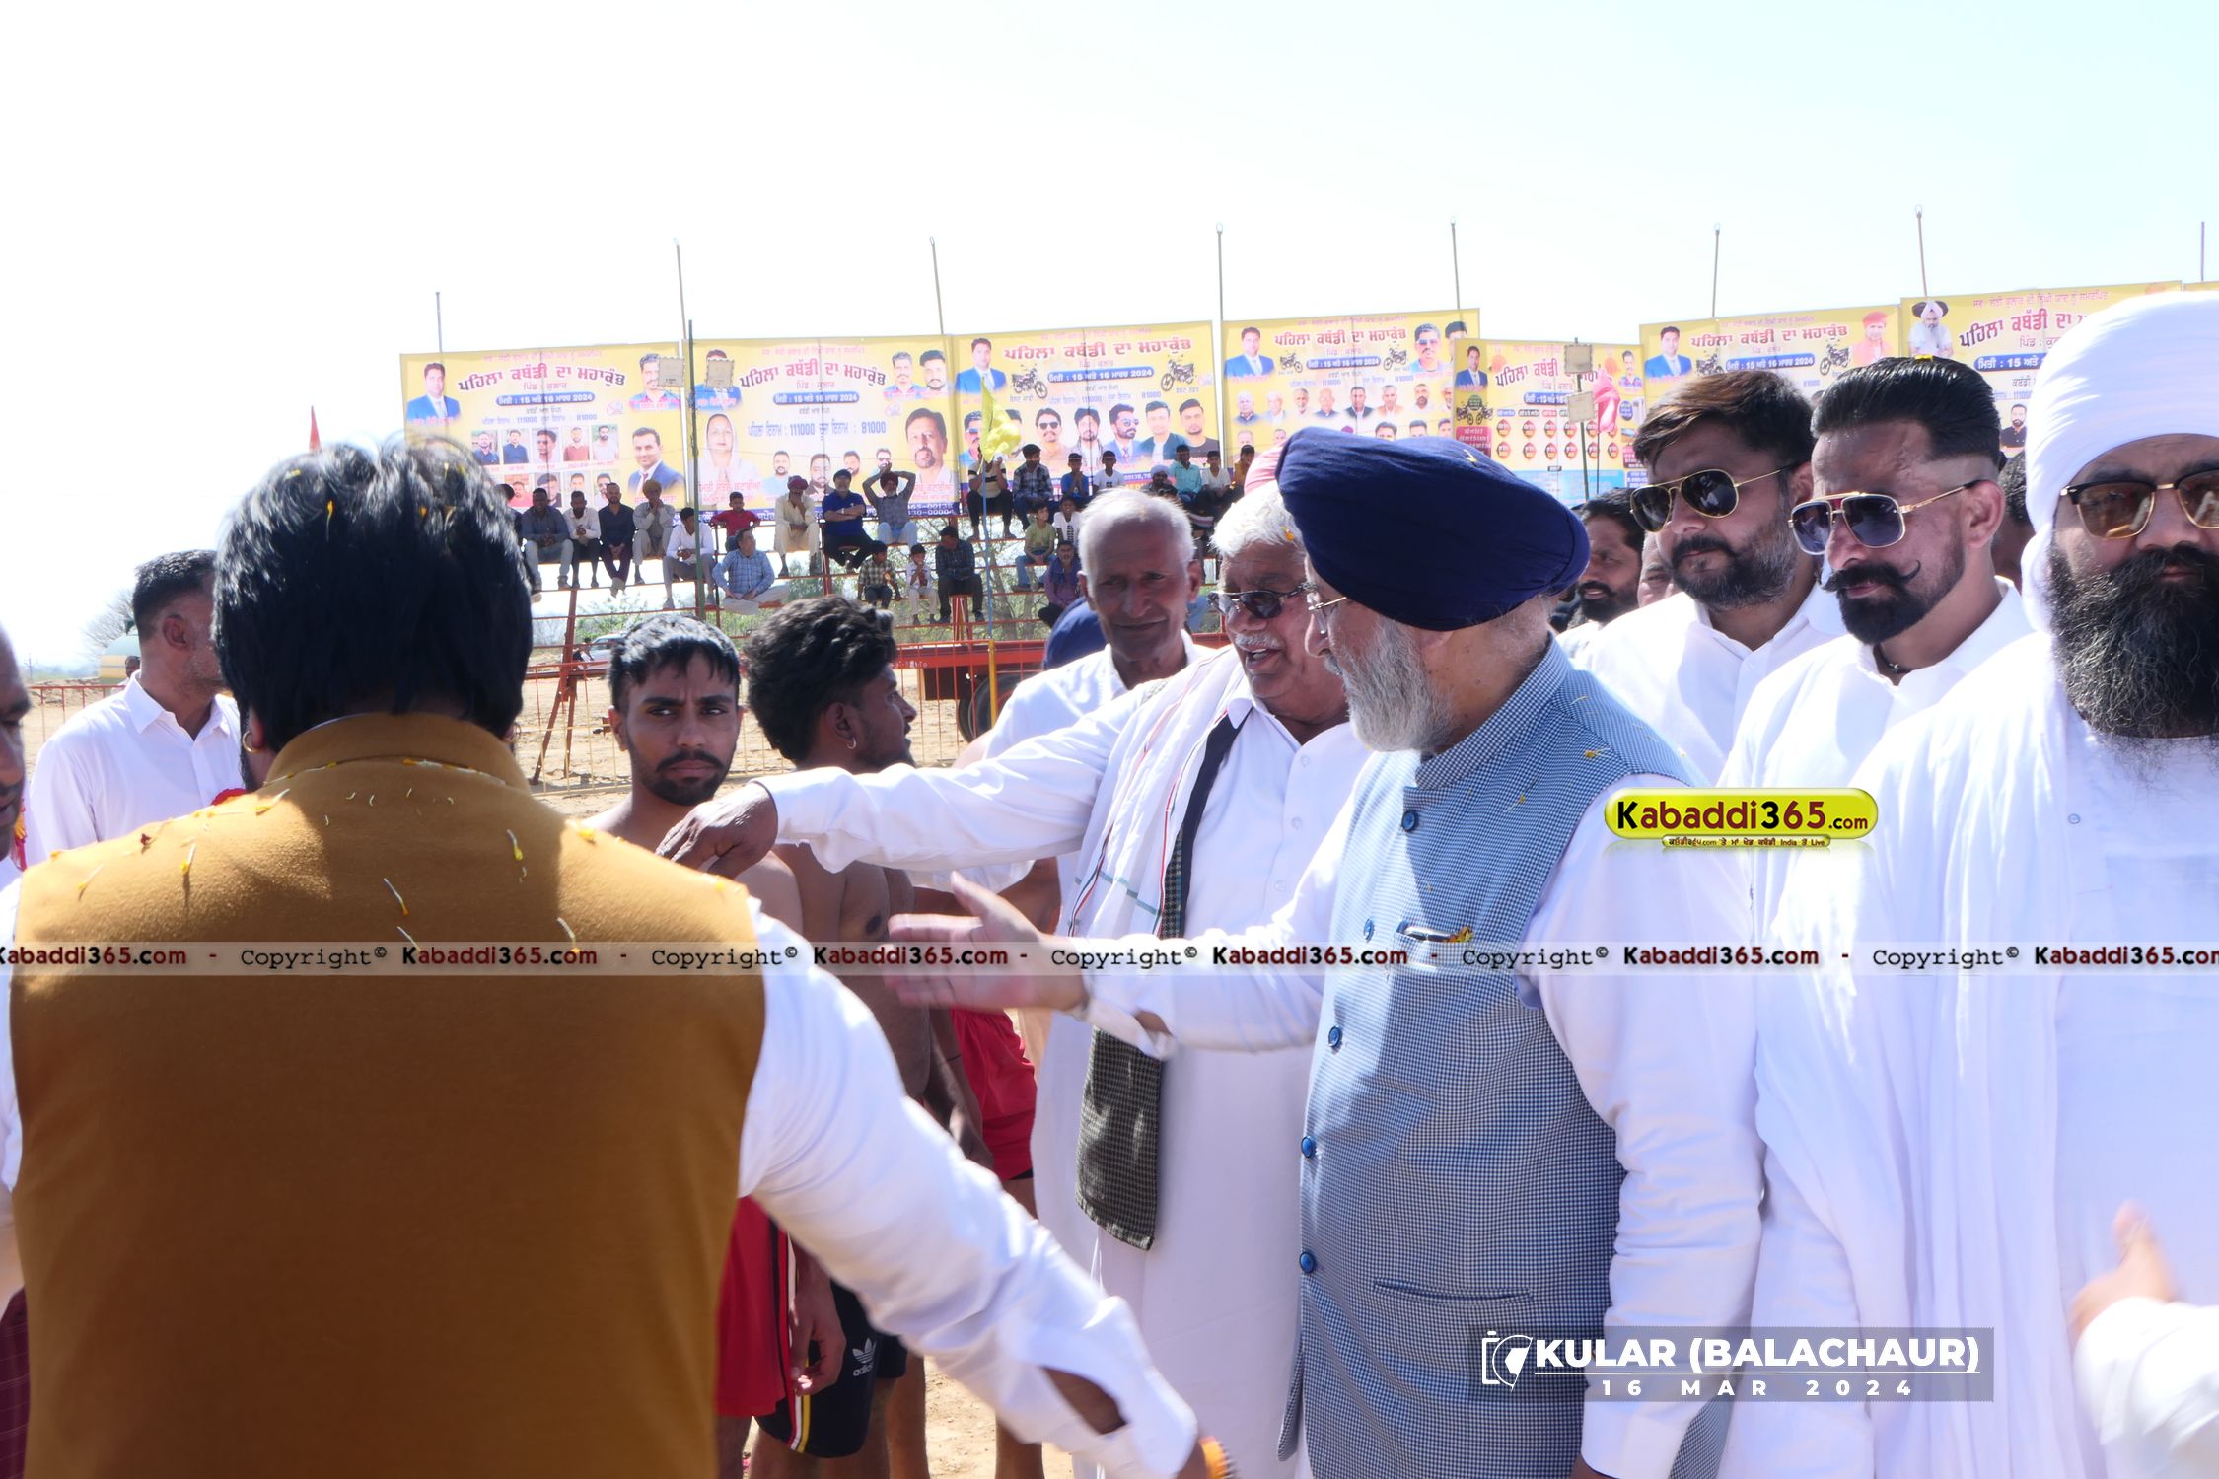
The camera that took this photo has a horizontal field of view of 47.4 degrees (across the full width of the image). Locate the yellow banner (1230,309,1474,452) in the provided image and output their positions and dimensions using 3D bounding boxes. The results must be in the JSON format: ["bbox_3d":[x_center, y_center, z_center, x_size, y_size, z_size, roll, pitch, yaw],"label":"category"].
[{"bbox_3d":[2.900,-4.055,30.300,3.090,2.000,0.060,-2,3,2],"label":"yellow banner"}]

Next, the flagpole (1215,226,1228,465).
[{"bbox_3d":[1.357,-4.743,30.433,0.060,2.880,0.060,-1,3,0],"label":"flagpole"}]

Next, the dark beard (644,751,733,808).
[{"bbox_3d":[-0.541,0.051,3.240,0.115,0.072,0.085,-3,3,-19],"label":"dark beard"}]

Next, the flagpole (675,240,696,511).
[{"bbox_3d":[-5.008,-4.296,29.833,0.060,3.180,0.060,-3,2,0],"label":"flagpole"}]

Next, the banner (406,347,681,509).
[{"bbox_3d":[-6.543,-3.579,29.300,3.240,2.020,0.060,-3,3,-8],"label":"banner"}]

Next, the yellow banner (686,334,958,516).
[{"bbox_3d":[-3.361,-3.677,29.600,3.150,2.080,0.060,-3,3,-7],"label":"yellow banner"}]

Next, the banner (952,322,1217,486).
[{"bbox_3d":[-0.280,-3.917,30.200,3.120,2.030,0.060,-3,3,-1],"label":"banner"}]

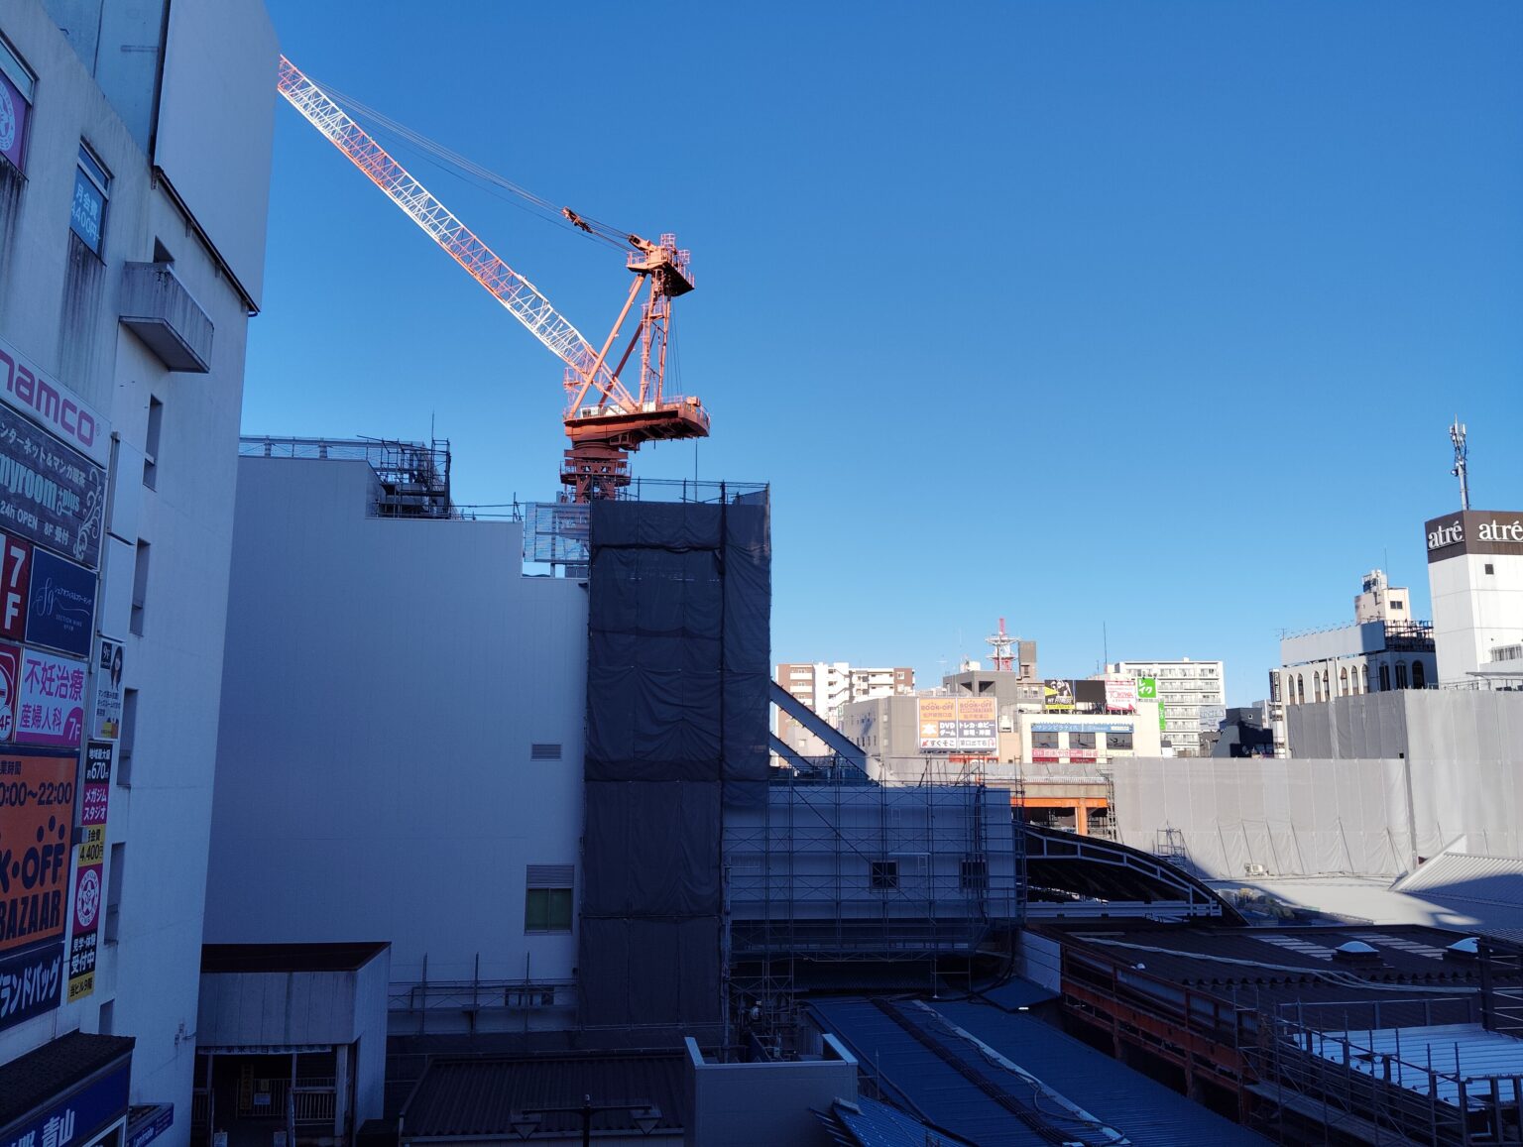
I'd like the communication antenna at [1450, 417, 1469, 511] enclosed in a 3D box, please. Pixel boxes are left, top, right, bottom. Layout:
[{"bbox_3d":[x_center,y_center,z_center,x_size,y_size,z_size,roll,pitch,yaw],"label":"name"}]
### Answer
[{"bbox_3d":[60.857,-9.403,107.343,1.500,9.000,1.500,2,-9,-8],"label":"communication antenna"}]

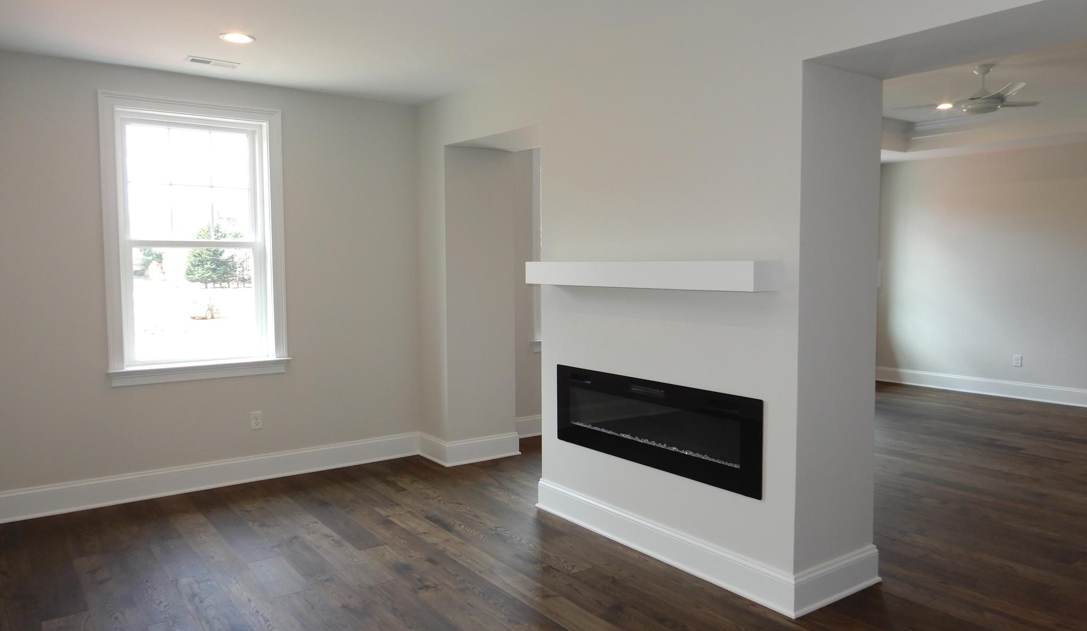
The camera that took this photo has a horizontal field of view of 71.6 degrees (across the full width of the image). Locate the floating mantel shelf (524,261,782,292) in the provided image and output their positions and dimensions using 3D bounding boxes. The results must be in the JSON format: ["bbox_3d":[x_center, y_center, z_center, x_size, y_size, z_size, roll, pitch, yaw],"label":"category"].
[{"bbox_3d":[0.451,-0.206,3.803,0.178,0.127,1.642,-3,5,-36],"label":"floating mantel shelf"}]

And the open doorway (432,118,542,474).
[{"bbox_3d":[-0.120,-0.029,5.274,0.601,2.346,1.206,-3,5,-36],"label":"open doorway"}]

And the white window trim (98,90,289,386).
[{"bbox_3d":[-2.268,-0.485,4.992,1.117,1.826,0.120,-3,5,-36],"label":"white window trim"}]

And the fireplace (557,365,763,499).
[{"bbox_3d":[0.564,0.552,3.937,0.120,0.450,1.495,-3,5,-36],"label":"fireplace"}]

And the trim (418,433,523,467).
[{"bbox_3d":[-0.580,1.012,5.981,0.661,0.180,0.441,-3,5,-36],"label":"trim"}]

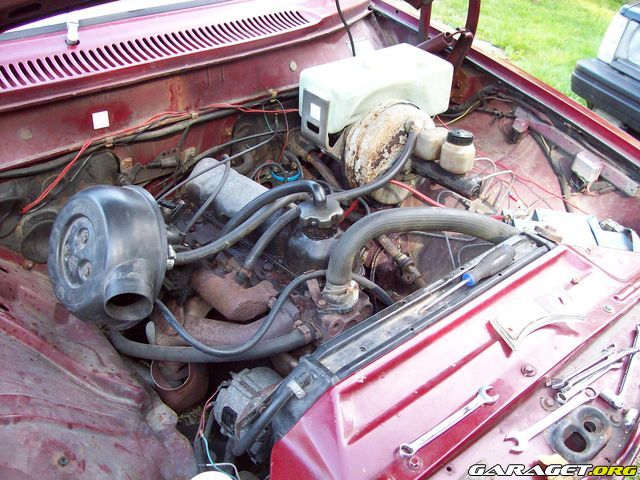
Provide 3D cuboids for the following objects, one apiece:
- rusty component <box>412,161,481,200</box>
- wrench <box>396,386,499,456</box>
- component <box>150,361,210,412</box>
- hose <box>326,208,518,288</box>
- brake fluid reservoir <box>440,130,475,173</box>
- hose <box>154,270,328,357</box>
[{"bbox_3d":[0.237,-0.115,1.235,0.042,0.042,0.150,-25,37,-29],"label":"rusty component"},{"bbox_3d":[0.163,0.226,0.825,0.170,0.010,0.030,-20,44,-29],"label":"wrench"},{"bbox_3d":[-0.231,0.242,1.100,0.090,0.080,0.080,-12,39,-15],"label":"component"},{"bbox_3d":[0.159,0.010,1.015,0.315,0.110,0.060,-14,40,-18],"label":"hose"},{"bbox_3d":[0.248,-0.160,1.200,0.061,0.068,0.061,0,37,0],"label":"brake fluid reservoir"},{"bbox_3d":[-0.121,0.110,0.985,0.250,0.090,0.055,-8,38,-10],"label":"hose"}]

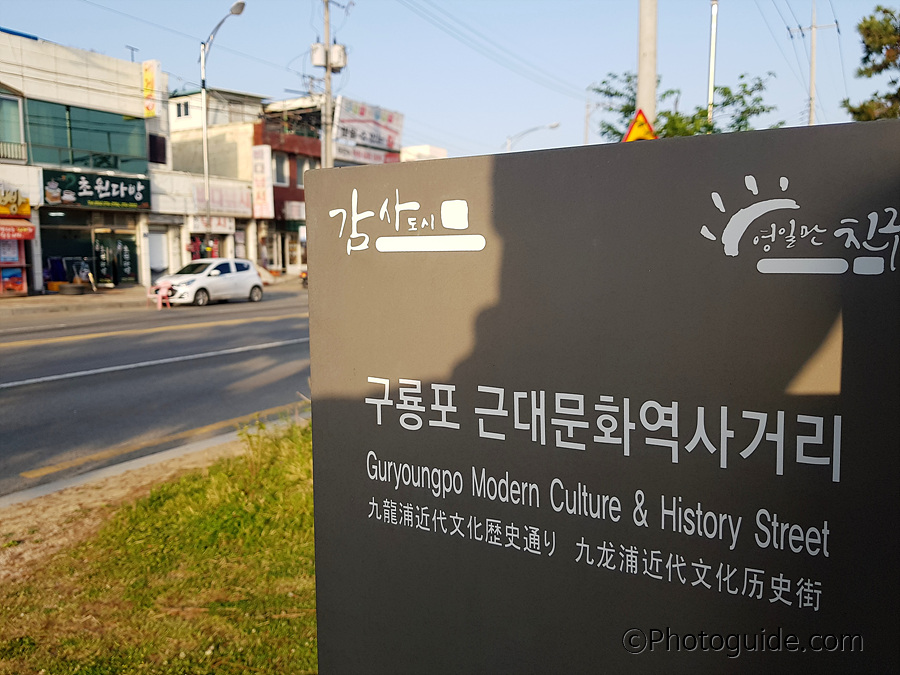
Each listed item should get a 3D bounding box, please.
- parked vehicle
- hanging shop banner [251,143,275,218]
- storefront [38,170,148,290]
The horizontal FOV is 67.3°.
[{"bbox_3d":[-7.810,-1.865,22.134,1.600,1.480,3.600,4,8,29],"label":"parked vehicle"},{"bbox_3d":[-8.394,-6.965,30.407,0.820,3.200,0.330,4,8,30],"label":"hanging shop banner"},{"bbox_3d":[-12.779,-3.820,24.720,0.600,4.130,4.200,4,8,30],"label":"storefront"}]

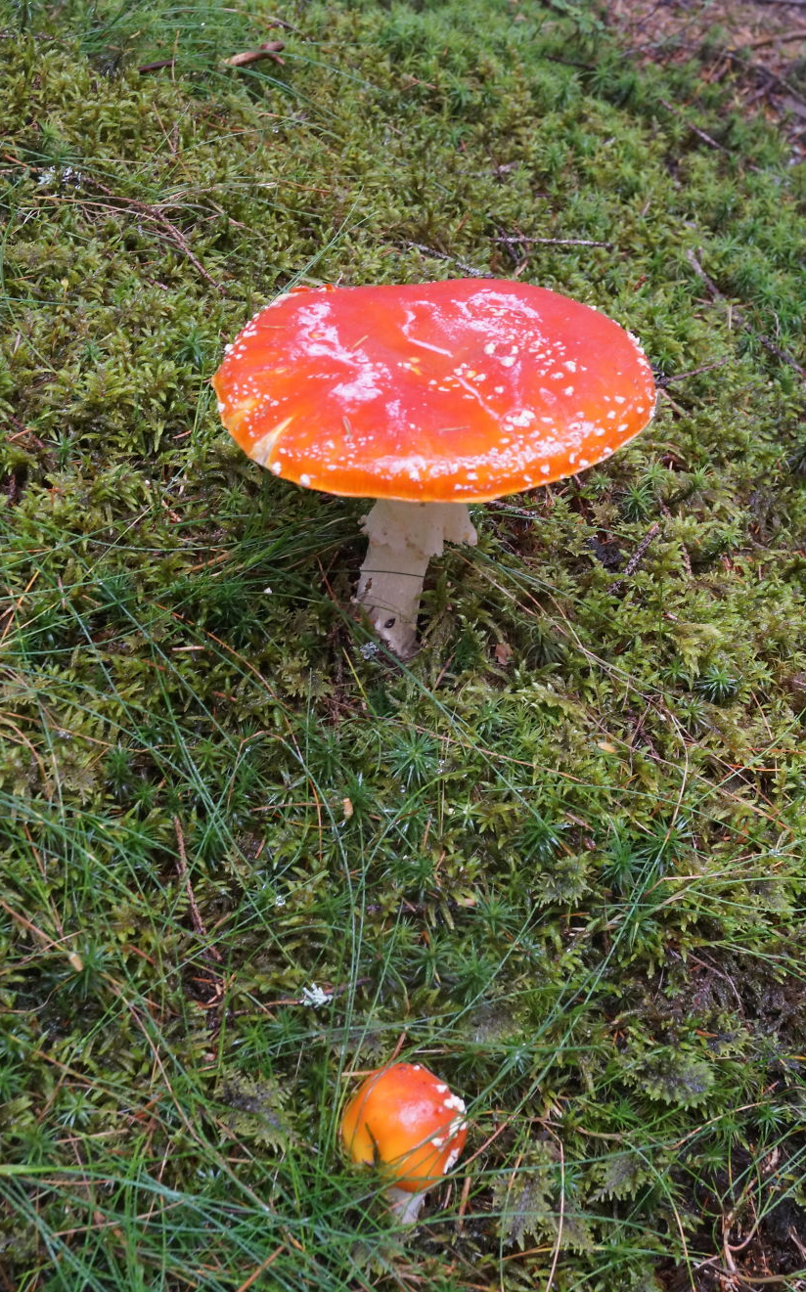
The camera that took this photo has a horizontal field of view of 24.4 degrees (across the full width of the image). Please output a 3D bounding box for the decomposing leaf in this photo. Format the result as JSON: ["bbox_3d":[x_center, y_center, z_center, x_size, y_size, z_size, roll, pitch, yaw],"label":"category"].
[{"bbox_3d":[-0.091,-0.364,1.148,0.043,0.014,0.020,-25,48,-25],"label":"decomposing leaf"}]

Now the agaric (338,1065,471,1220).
[{"bbox_3d":[0.000,0.147,0.542,0.036,0.060,0.036,0,35,0],"label":"agaric"}]

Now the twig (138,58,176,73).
[{"bbox_3d":[-0.150,-0.354,1.137,0.025,0.007,0.007,-24,47,-25],"label":"twig"}]

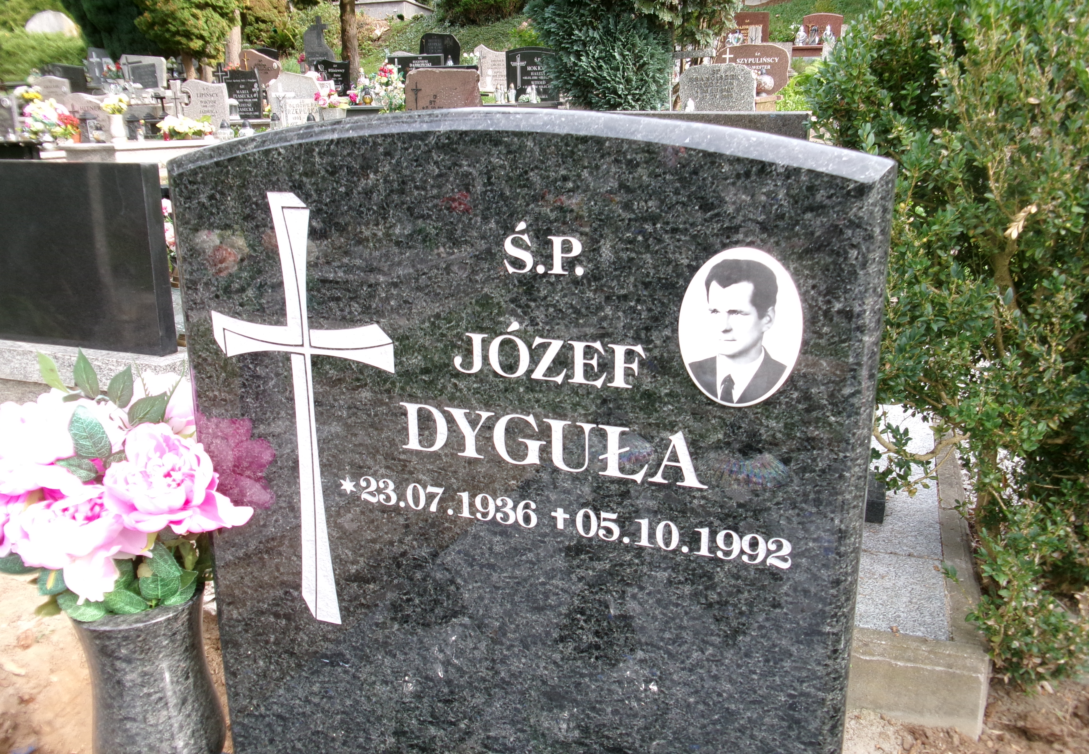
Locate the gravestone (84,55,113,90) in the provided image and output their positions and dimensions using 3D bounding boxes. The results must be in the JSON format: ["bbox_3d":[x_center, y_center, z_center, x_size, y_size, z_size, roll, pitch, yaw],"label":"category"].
[{"bbox_3d":[-7.333,-5.089,14.546,0.500,0.620,0.100,-5,16,-17],"label":"gravestone"}]

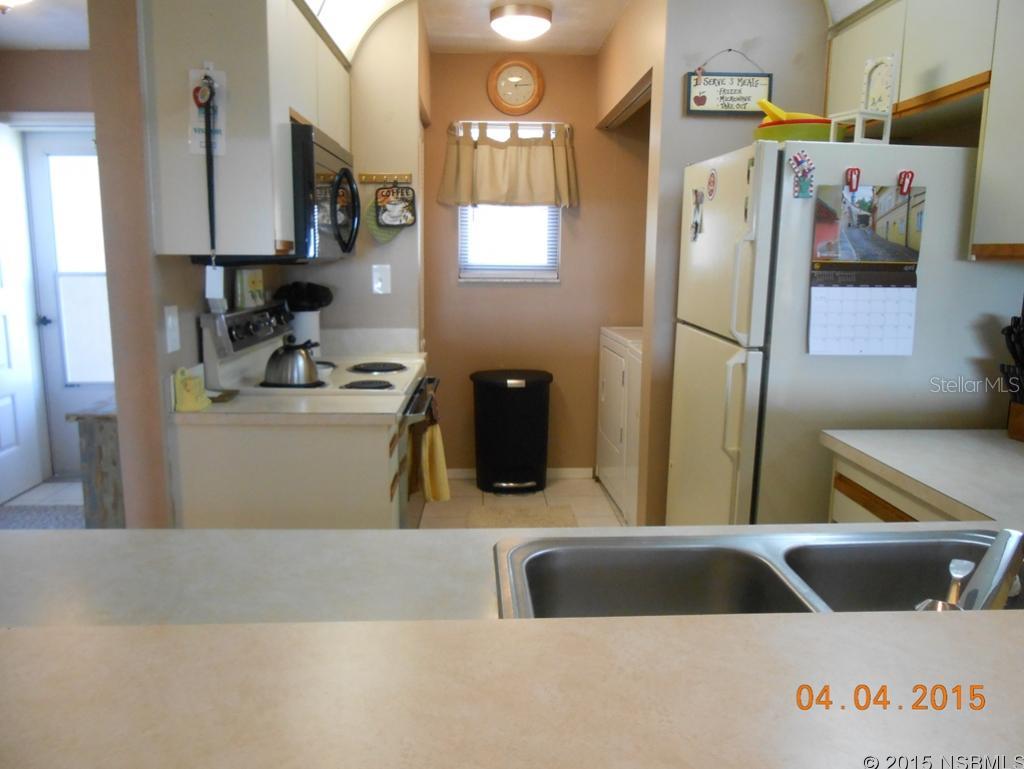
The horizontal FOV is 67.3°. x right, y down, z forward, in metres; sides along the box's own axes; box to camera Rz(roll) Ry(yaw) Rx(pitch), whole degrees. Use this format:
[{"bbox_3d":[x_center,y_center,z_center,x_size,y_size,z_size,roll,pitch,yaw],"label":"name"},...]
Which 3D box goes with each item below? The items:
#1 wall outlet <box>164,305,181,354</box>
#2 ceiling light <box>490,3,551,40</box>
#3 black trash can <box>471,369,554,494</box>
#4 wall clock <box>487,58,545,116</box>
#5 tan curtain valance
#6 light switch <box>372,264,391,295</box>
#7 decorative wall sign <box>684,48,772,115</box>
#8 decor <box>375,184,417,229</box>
[{"bbox_3d":[-0.905,-0.150,2.067,0.010,0.119,0.078,0,10,-3],"label":"wall outlet"},{"bbox_3d":[0.041,-1.655,3.578,0.315,0.120,0.315,0,10,-3],"label":"ceiling light"},{"bbox_3d":[-0.001,0.257,4.442,0.465,0.690,0.320,0,10,-3],"label":"black trash can"},{"bbox_3d":[0.022,-1.644,4.260,0.322,0.307,0.040,0,10,-3],"label":"wall clock"},{"bbox_3d":[-0.017,-1.223,4.300,0.780,0.462,0.100,0,10,-3],"label":"tan curtain valance"},{"bbox_3d":[-0.567,-0.460,3.353,0.077,0.124,0.020,0,10,-3],"label":"light switch"},{"bbox_3d":[0.778,-1.084,2.762,0.321,0.227,0.020,0,10,-3],"label":"decorative wall sign"},{"bbox_3d":[-0.474,-0.728,3.143,0.167,0.173,0.020,0,10,-3],"label":"decor"}]

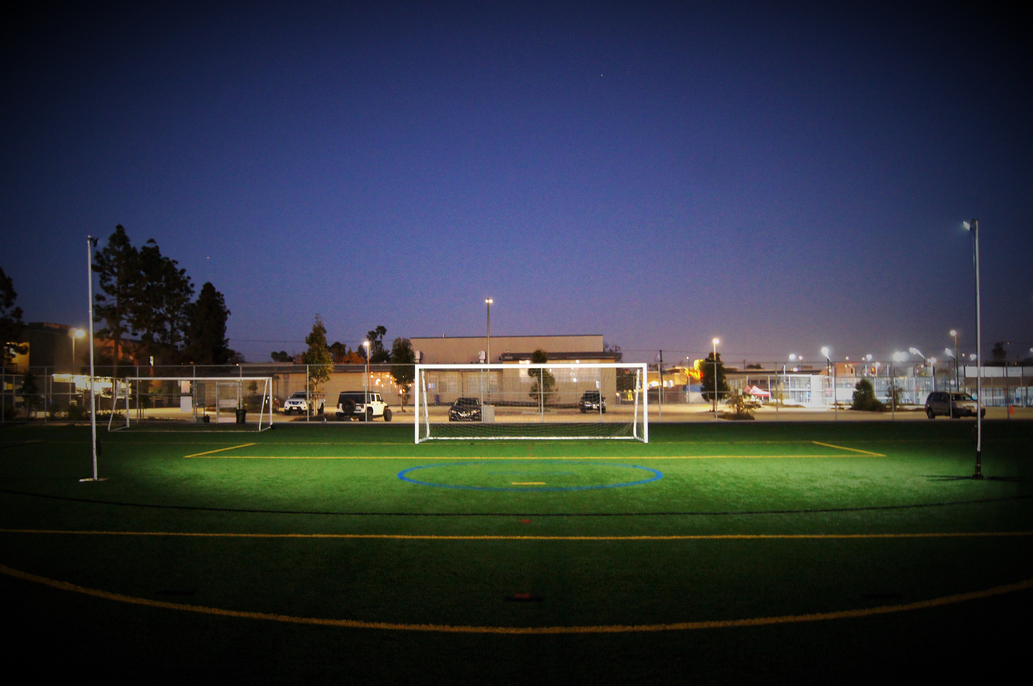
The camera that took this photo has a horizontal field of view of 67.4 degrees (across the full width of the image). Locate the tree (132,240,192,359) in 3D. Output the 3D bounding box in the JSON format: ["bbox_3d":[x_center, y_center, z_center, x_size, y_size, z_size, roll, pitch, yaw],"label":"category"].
[{"bbox_3d":[-39.042,-2.340,85.590,6.800,18.718,6.800,0,-4,2],"label":"tree"}]

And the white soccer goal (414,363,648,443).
[{"bbox_3d":[0.507,2.060,26.425,7.550,2.550,2.250,0,-3,1],"label":"white soccer goal"}]

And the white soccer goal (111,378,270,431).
[{"bbox_3d":[-14.240,2.690,34.050,6.600,2.300,1.750,0,-4,2],"label":"white soccer goal"}]

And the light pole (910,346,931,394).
[{"bbox_3d":[46.975,3.767,90.202,2.300,6.699,0.500,1,-4,-17],"label":"light pole"}]

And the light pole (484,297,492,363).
[{"bbox_3d":[-2.530,1.040,70.321,0.650,10.201,0.350,0,-4,2],"label":"light pole"}]

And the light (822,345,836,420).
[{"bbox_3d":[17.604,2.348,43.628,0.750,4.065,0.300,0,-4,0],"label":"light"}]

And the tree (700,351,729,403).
[{"bbox_3d":[16.355,3.204,64.156,2.500,4.944,2.500,0,-4,2],"label":"tree"}]

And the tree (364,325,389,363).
[{"bbox_3d":[-27.061,3.805,150.459,5.000,14.562,5.000,0,-4,2],"label":"tree"}]

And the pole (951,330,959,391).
[{"bbox_3d":[40.884,2.460,72.217,0.750,7.198,0.400,1,-4,-17],"label":"pole"}]

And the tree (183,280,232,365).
[{"bbox_3d":[-34.563,0.145,86.438,5.500,13.904,5.500,0,-4,2],"label":"tree"}]

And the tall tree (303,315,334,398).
[{"bbox_3d":[-14.291,1.598,55.720,2.250,7.291,2.250,0,-3,0],"label":"tall tree"}]

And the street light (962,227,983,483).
[{"bbox_3d":[8.633,0.092,14.655,0.380,4.919,0.250,-1,-4,9],"label":"street light"}]

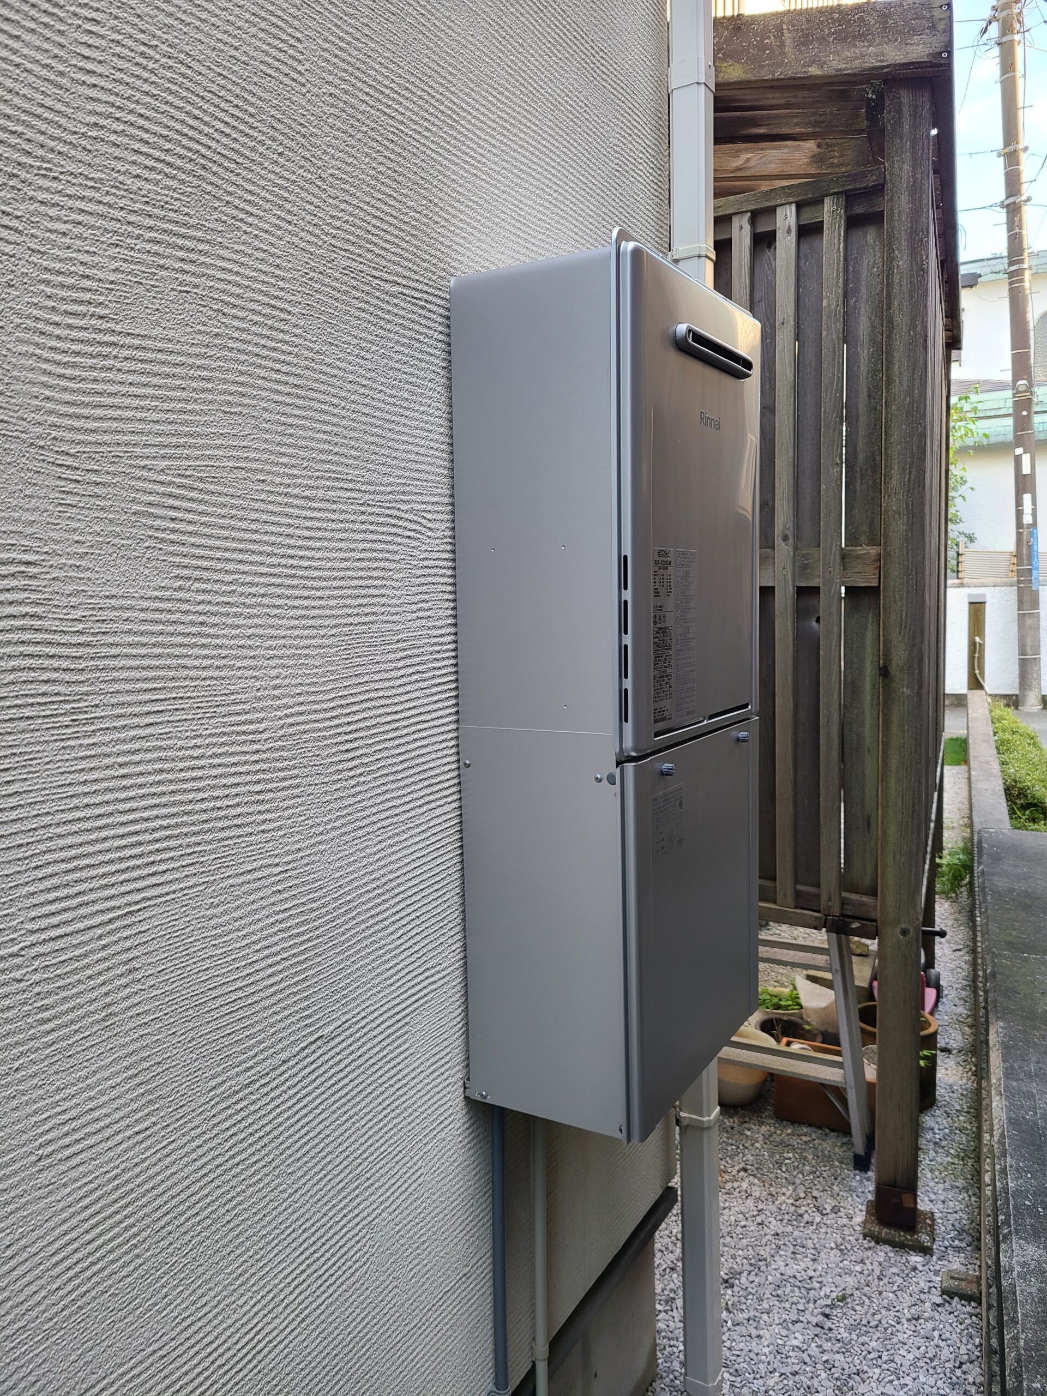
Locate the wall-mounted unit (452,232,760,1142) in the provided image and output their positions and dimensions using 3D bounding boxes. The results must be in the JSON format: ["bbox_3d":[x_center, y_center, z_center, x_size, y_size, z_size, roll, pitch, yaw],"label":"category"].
[{"bbox_3d":[0.146,-0.020,1.495,0.262,1.090,0.468,2,7,30],"label":"wall-mounted unit"}]

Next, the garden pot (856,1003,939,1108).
[{"bbox_3d":[1.145,1.109,3.237,0.250,0.243,0.250,-1,6,0],"label":"garden pot"}]

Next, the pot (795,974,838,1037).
[{"bbox_3d":[1.054,1.081,3.693,0.160,0.160,0.170,2,7,30],"label":"pot"}]

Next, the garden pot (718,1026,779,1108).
[{"bbox_3d":[0.655,1.158,3.259,0.270,0.166,0.270,-1,6,0],"label":"garden pot"}]

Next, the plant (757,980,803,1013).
[{"bbox_3d":[0.883,1.046,3.664,0.180,0.090,0.190,2,7,30],"label":"plant"}]

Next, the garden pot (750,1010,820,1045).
[{"bbox_3d":[0.864,1.147,3.392,0.220,0.150,0.220,2,7,30],"label":"garden pot"}]

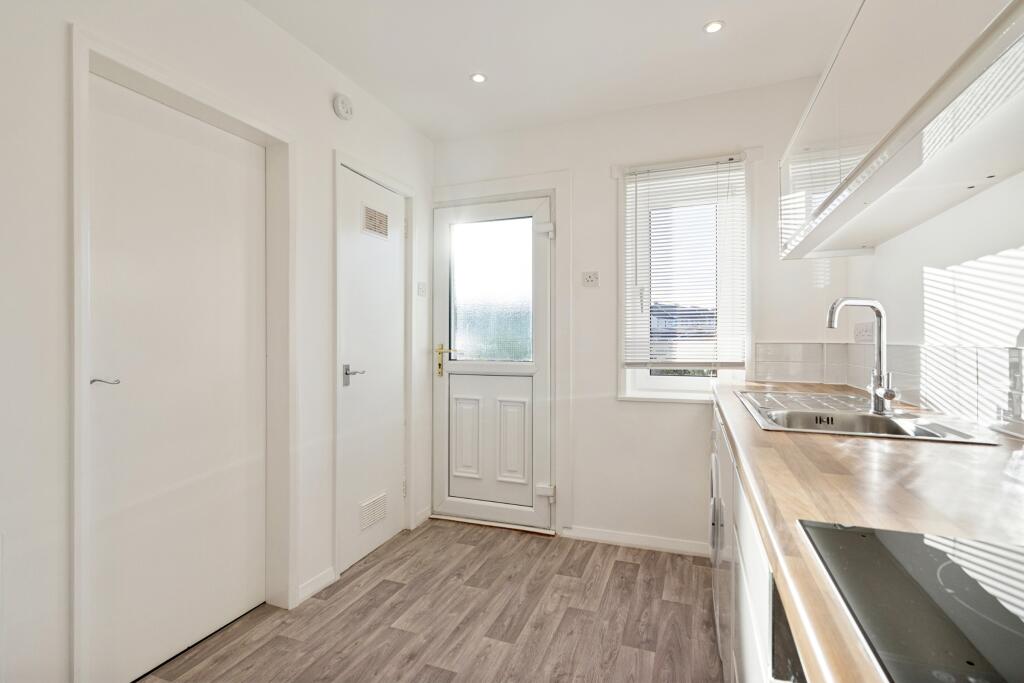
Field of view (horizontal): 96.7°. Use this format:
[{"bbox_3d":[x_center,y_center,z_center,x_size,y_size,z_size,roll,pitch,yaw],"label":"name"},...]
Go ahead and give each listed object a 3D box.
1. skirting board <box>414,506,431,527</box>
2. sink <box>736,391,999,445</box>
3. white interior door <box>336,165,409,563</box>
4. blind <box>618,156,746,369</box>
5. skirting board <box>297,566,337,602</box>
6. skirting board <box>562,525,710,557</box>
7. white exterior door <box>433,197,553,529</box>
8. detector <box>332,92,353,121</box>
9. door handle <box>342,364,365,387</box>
[{"bbox_3d":[-0.570,1.101,2.849,0.015,0.075,0.181,0,0,23],"label":"skirting board"},{"bbox_3d":[0.944,0.288,1.380,0.425,0.165,0.857,0,0,22],"label":"sink"},{"bbox_3d":[-0.761,0.135,2.482,0.040,1.998,0.583,0,0,19],"label":"white interior door"},{"bbox_3d":[0.900,-0.404,2.406,0.599,1.090,0.040,0,0,19],"label":"blind"},{"bbox_3d":[-0.894,1.104,2.074,0.015,0.075,0.227,0,0,23],"label":"skirting board"},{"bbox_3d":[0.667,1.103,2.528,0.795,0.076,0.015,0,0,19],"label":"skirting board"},{"bbox_3d":[-0.129,0.129,2.845,0.782,1.970,0.066,0,0,19],"label":"white exterior door"},{"bbox_3d":[-0.819,-1.139,2.206,0.038,0.112,0.112,0,0,23],"label":"detector"},{"bbox_3d":[-0.783,0.166,2.276,0.056,0.103,0.118,0,0,19],"label":"door handle"}]

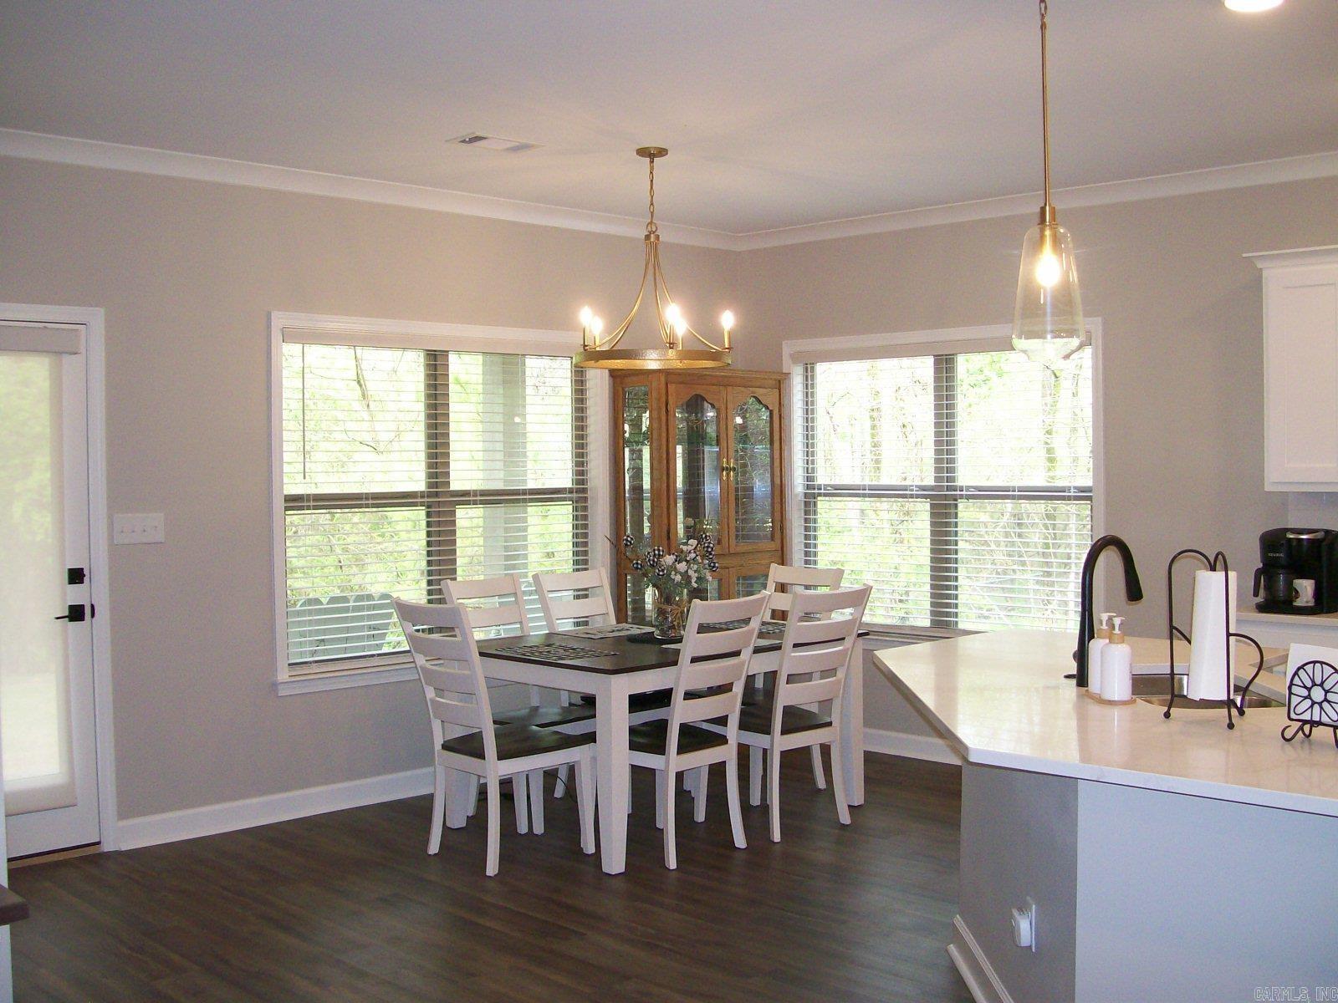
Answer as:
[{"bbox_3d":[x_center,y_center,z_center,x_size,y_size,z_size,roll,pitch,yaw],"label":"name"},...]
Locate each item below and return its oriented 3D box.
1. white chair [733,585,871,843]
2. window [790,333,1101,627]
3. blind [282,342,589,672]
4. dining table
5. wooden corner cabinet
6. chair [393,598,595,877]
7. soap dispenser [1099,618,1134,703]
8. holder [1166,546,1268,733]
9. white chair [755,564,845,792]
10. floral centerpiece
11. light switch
[{"bbox_3d":[0.460,0.833,5.682,0.475,1.005,0.610,-2,3,-41],"label":"white chair"},{"bbox_3d":[1.318,-0.051,6.846,0.110,1.460,1.750,-2,3,-45],"label":"window"},{"bbox_3d":[-0.987,-0.027,6.365,1.750,1.490,0.100,-2,3,-44],"label":"blind"},{"bbox_3d":[-0.020,0.958,5.911,1.520,0.760,0.990,-2,3,-44],"label":"dining table"},{"bbox_3d":[0.161,0.321,7.187,0.950,1.930,0.420,-2,3,-44],"label":"wooden corner cabinet"},{"bbox_3d":[-0.653,0.851,5.234,0.610,1.005,0.475,-2,3,-45],"label":"chair"},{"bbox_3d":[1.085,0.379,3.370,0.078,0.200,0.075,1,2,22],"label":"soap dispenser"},{"bbox_3d":[1.237,0.304,3.150,0.210,0.395,0.180,0,2,12],"label":"holder"},{"bbox_3d":[0.446,0.814,6.327,0.475,1.005,0.610,2,3,43],"label":"white chair"},{"bbox_3d":[0.007,0.353,5.847,0.320,0.438,0.340,-2,3,-45],"label":"floral centerpiece"},{"bbox_3d":[-1.995,0.103,5.254,0.207,0.117,0.015,-2,3,-45],"label":"light switch"}]

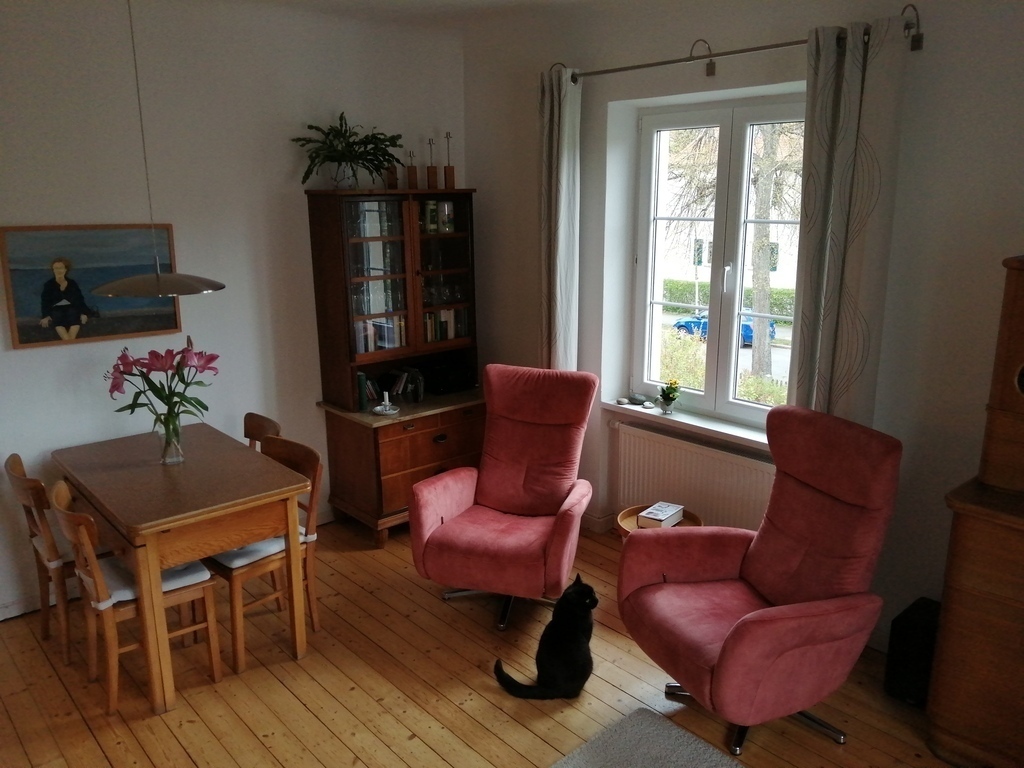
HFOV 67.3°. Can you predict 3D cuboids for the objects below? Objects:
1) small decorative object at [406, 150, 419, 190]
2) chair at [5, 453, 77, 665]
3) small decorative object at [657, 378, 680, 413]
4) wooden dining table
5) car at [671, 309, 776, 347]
[{"bbox_3d":[-0.576,-1.234,4.457,0.047,0.218,0.047,-2,13,-7],"label":"small decorative object"},{"bbox_3d":[-1.834,0.721,3.335,0.459,0.837,0.425,-12,18,-41],"label":"chair"},{"bbox_3d":[0.848,0.061,4.161,0.106,0.182,0.110,0,13,0],"label":"small decorative object"},{"bbox_3d":[-1.468,0.733,3.435,0.718,0.769,1.172,-12,18,-41],"label":"wooden dining table"},{"bbox_3d":[9.017,-2.661,33.161,1.780,1.500,4.300,-13,19,-41],"label":"car"}]

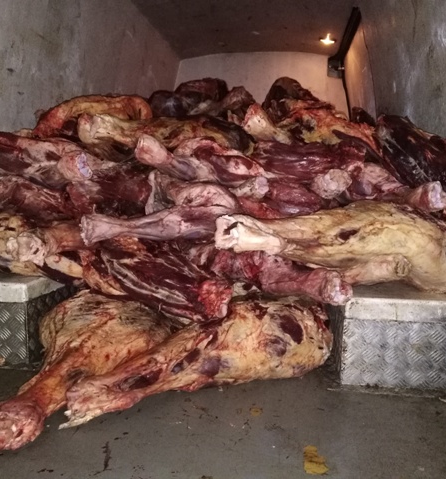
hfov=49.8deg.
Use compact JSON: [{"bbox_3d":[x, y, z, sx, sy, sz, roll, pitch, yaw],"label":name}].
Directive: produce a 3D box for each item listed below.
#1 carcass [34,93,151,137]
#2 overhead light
[{"bbox_3d":[-0.597,-0.534,2.230,0.550,0.250,0.400,0,6,-4],"label":"carcass"},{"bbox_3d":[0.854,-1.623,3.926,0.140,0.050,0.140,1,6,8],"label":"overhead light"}]

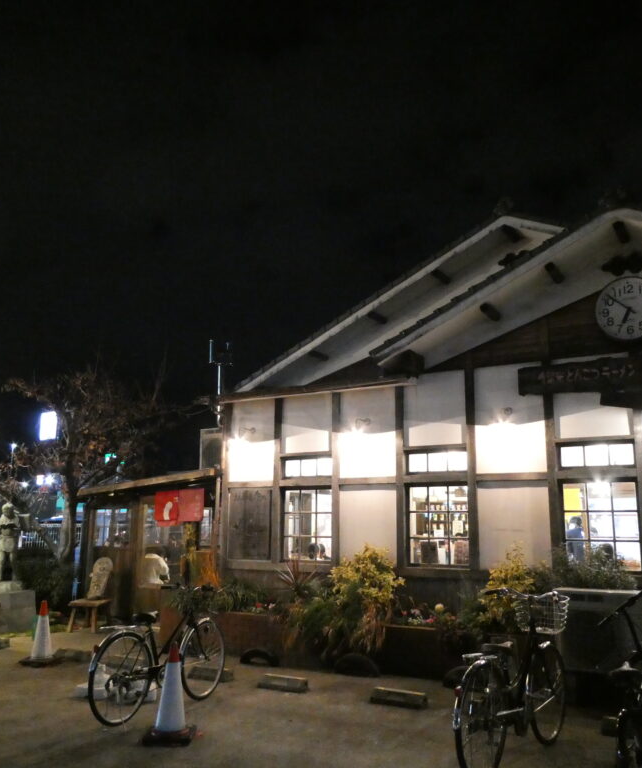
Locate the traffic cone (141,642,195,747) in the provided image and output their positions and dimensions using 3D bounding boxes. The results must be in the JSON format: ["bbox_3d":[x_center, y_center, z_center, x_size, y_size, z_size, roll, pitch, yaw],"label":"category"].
[{"bbox_3d":[-1.169,2.376,5.525,0.370,0.700,0.370,0,-12,0],"label":"traffic cone"}]

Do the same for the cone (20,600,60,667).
[{"bbox_3d":[-3.418,3.050,8.752,0.370,0.700,0.370,-6,-14,29],"label":"cone"}]

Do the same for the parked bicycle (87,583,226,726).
[{"bbox_3d":[-1.408,2.376,6.369,0.580,1.050,1.830,-6,-14,29],"label":"parked bicycle"}]

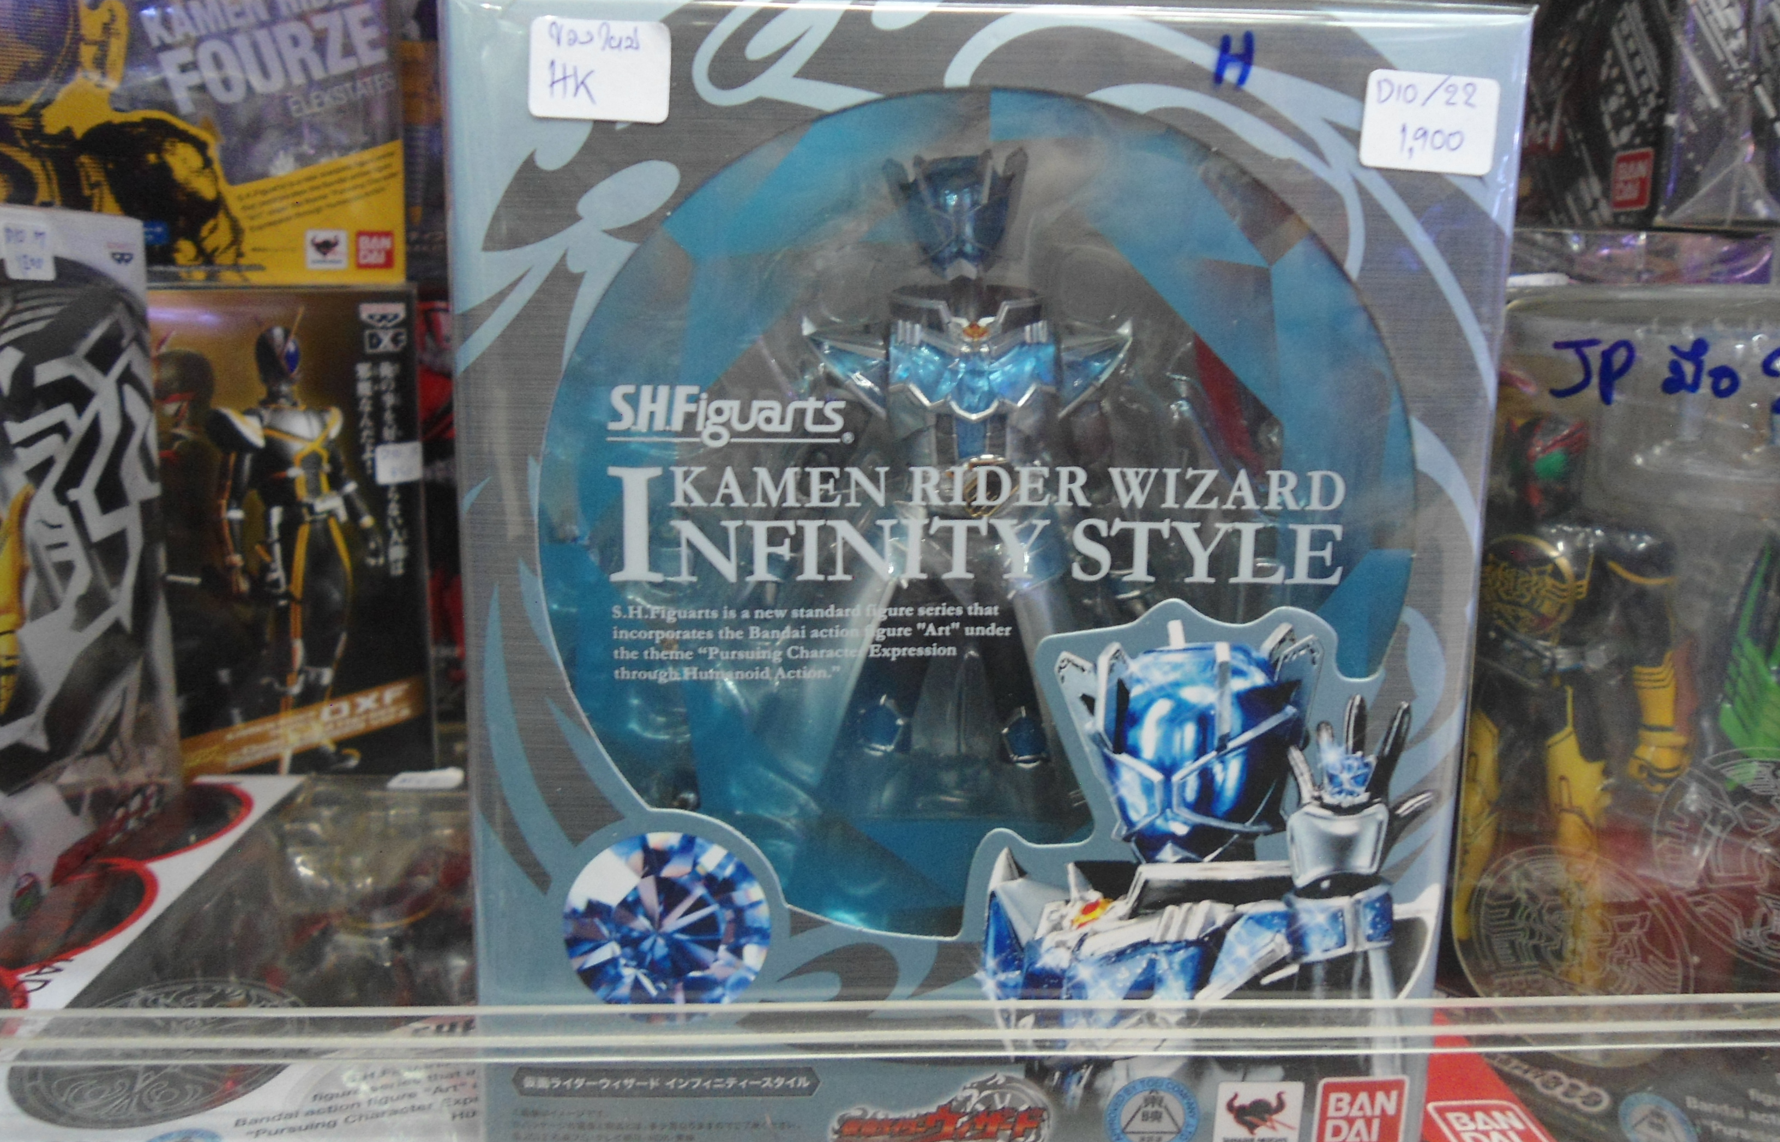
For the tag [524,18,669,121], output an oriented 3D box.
[{"bbox_3d":[-0.044,-0.077,0.205,0.021,0.015,0.001,2,9,-1],"label":"tag"}]

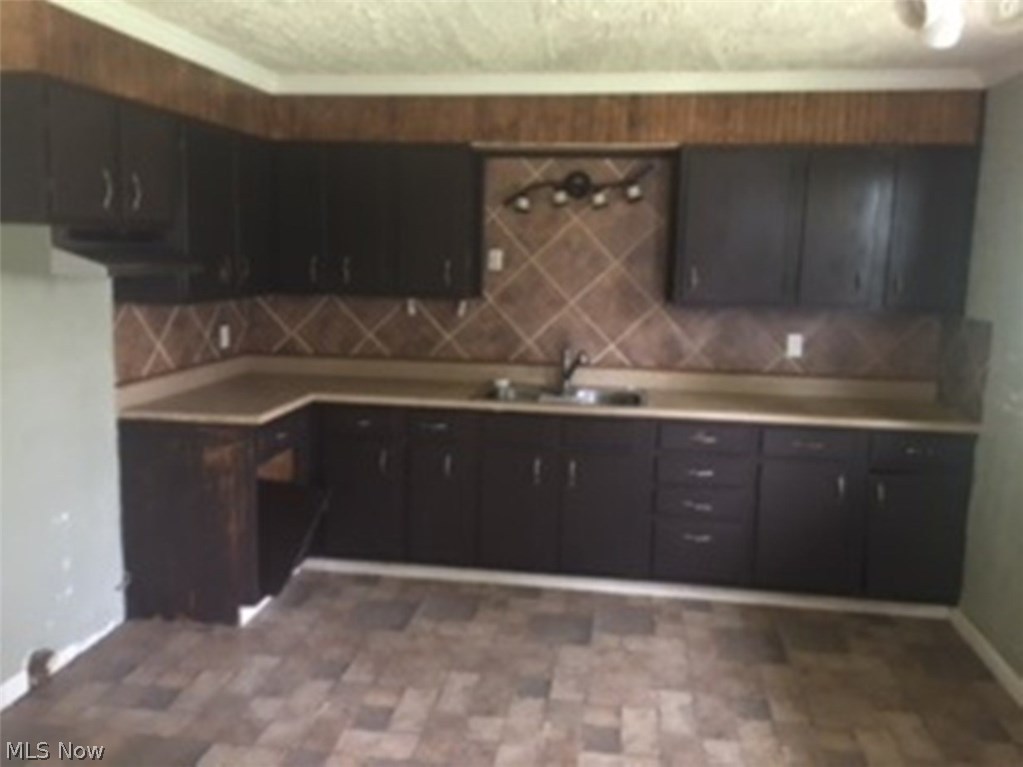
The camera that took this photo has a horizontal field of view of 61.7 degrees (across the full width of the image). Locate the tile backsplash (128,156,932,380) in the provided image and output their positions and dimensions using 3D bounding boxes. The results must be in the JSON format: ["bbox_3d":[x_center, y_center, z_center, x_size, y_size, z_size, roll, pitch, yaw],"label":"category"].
[{"bbox_3d":[0.233,-0.523,3.854,3.648,1.075,1.196,2,9,8],"label":"tile backsplash"}]

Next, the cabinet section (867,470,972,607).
[{"bbox_3d":[1.870,0.652,4.157,0.430,0.610,0.595,2,8,8],"label":"cabinet section"}]

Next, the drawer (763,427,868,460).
[{"bbox_3d":[1.395,0.243,4.060,0.462,0.146,0.482,2,9,8],"label":"drawer"}]

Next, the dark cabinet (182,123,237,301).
[{"bbox_3d":[-1.455,-0.745,3.787,0.311,0.744,0.442,2,9,8],"label":"dark cabinet"}]

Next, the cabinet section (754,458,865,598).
[{"bbox_3d":[1.418,0.623,4.218,0.473,0.620,0.595,2,8,8],"label":"cabinet section"}]

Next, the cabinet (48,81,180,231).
[{"bbox_3d":[-1.551,-0.781,3.124,0.311,0.467,0.789,2,9,8],"label":"cabinet"}]

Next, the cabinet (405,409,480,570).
[{"bbox_3d":[-0.290,0.469,4.410,0.367,0.779,0.570,2,9,8],"label":"cabinet"}]

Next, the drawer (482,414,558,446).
[{"bbox_3d":[0.082,0.186,4.254,0.369,0.146,0.482,2,9,8],"label":"drawer"}]

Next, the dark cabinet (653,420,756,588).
[{"bbox_3d":[0.933,0.517,4.229,0.452,0.779,0.570,2,9,8],"label":"dark cabinet"}]

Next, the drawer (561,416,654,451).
[{"bbox_3d":[0.490,0.204,4.194,0.430,0.146,0.482,2,9,8],"label":"drawer"}]

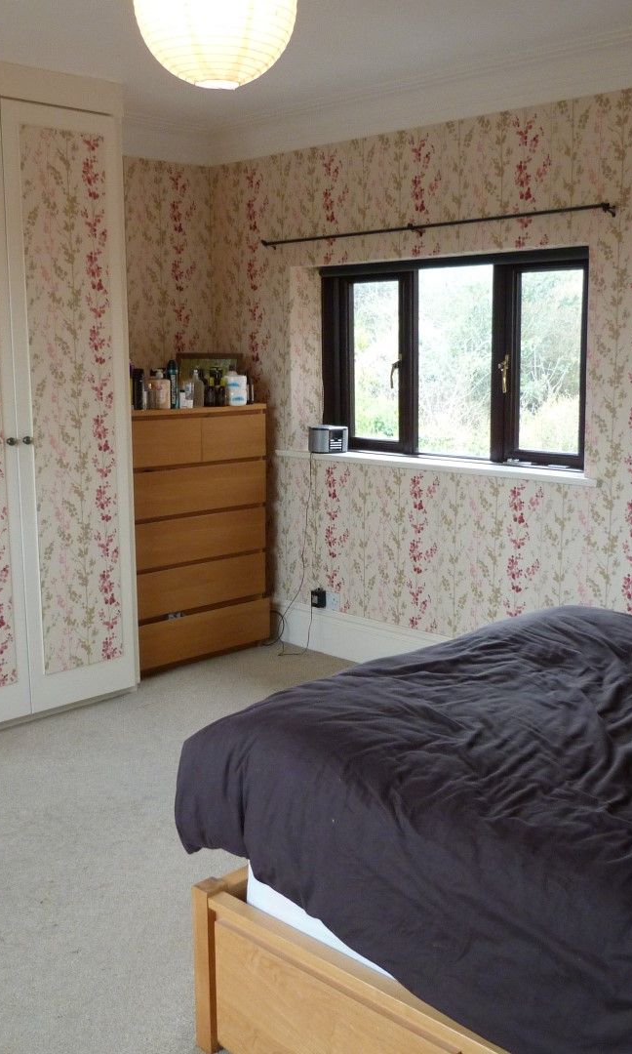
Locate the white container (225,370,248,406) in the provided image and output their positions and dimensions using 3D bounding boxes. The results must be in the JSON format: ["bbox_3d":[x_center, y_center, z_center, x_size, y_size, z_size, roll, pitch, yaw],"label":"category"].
[{"bbox_3d":[-0.385,-0.676,4.923,0.100,0.170,0.080,-2,10,-12],"label":"white container"}]

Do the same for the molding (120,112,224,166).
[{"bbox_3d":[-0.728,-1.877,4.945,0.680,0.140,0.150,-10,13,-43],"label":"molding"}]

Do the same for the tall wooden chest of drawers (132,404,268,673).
[{"bbox_3d":[-0.700,0.023,4.993,0.800,1.230,0.480,-10,13,-43],"label":"tall wooden chest of drawers"}]

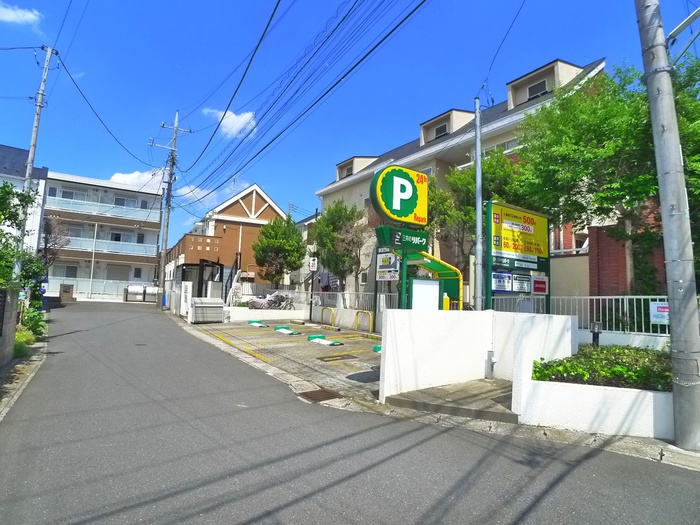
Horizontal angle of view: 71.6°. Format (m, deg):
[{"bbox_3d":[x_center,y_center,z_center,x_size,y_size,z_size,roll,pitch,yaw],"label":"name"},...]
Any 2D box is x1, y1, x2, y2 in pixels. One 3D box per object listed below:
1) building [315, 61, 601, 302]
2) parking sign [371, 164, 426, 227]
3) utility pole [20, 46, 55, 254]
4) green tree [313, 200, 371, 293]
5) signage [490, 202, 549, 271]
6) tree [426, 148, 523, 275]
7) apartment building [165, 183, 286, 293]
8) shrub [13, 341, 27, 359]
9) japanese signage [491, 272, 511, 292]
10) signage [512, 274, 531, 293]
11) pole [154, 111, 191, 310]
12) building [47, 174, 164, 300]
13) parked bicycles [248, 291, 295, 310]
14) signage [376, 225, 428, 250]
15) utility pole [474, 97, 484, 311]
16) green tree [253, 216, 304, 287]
[{"bbox_3d":[4.690,-1.233,21.691,6.000,8.880,15.211,6,-8,-31],"label":"building"},{"bbox_3d":[0.874,-1.138,7.968,1.163,0.921,0.200,7,-8,-36],"label":"parking sign"},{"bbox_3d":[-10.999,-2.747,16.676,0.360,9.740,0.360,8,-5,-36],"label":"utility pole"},{"bbox_3d":[-0.267,-0.119,19.794,2.200,4.890,2.200,2,-4,0],"label":"green tree"},{"bbox_3d":[3.407,-0.446,9.817,1.989,1.188,0.130,7,-8,-36],"label":"signage"},{"bbox_3d":[3.632,-0.540,14.292,2.800,5.555,2.900,6,-8,-31],"label":"tree"},{"bbox_3d":[-7.568,-0.670,30.879,7.100,8.000,7.000,6,-8,-32],"label":"apartment building"},{"bbox_3d":[-6.742,1.775,9.920,0.300,0.350,0.300,2,-4,0],"label":"shrub"},{"bbox_3d":[2.877,0.389,9.168,0.600,0.365,0.040,5,-5,-36],"label":"japanese signage"},{"bbox_3d":[3.390,0.428,9.541,0.607,0.353,0.040,5,-5,-36],"label":"signage"},{"bbox_3d":[-10.395,-3.176,28.219,2.000,11.780,0.600,6,-8,-32],"label":"pole"},{"bbox_3d":[-19.967,-1.318,38.647,8.100,8.654,8.000,6,-8,-31],"label":"building"},{"bbox_3d":[-3.284,1.770,20.300,1.900,1.080,1.200,2,-5,-5],"label":"parked bicycles"},{"bbox_3d":[0.867,-0.383,7.975,0.933,0.330,0.250,5,-5,-36],"label":"signage"},{"bbox_3d":[2.545,-0.643,9.518,0.140,5.400,0.140,2,-4,0],"label":"utility pole"},{"bbox_3d":[-3.594,-0.111,24.256,2.600,4.364,2.600,6,-8,-32],"label":"green tree"}]

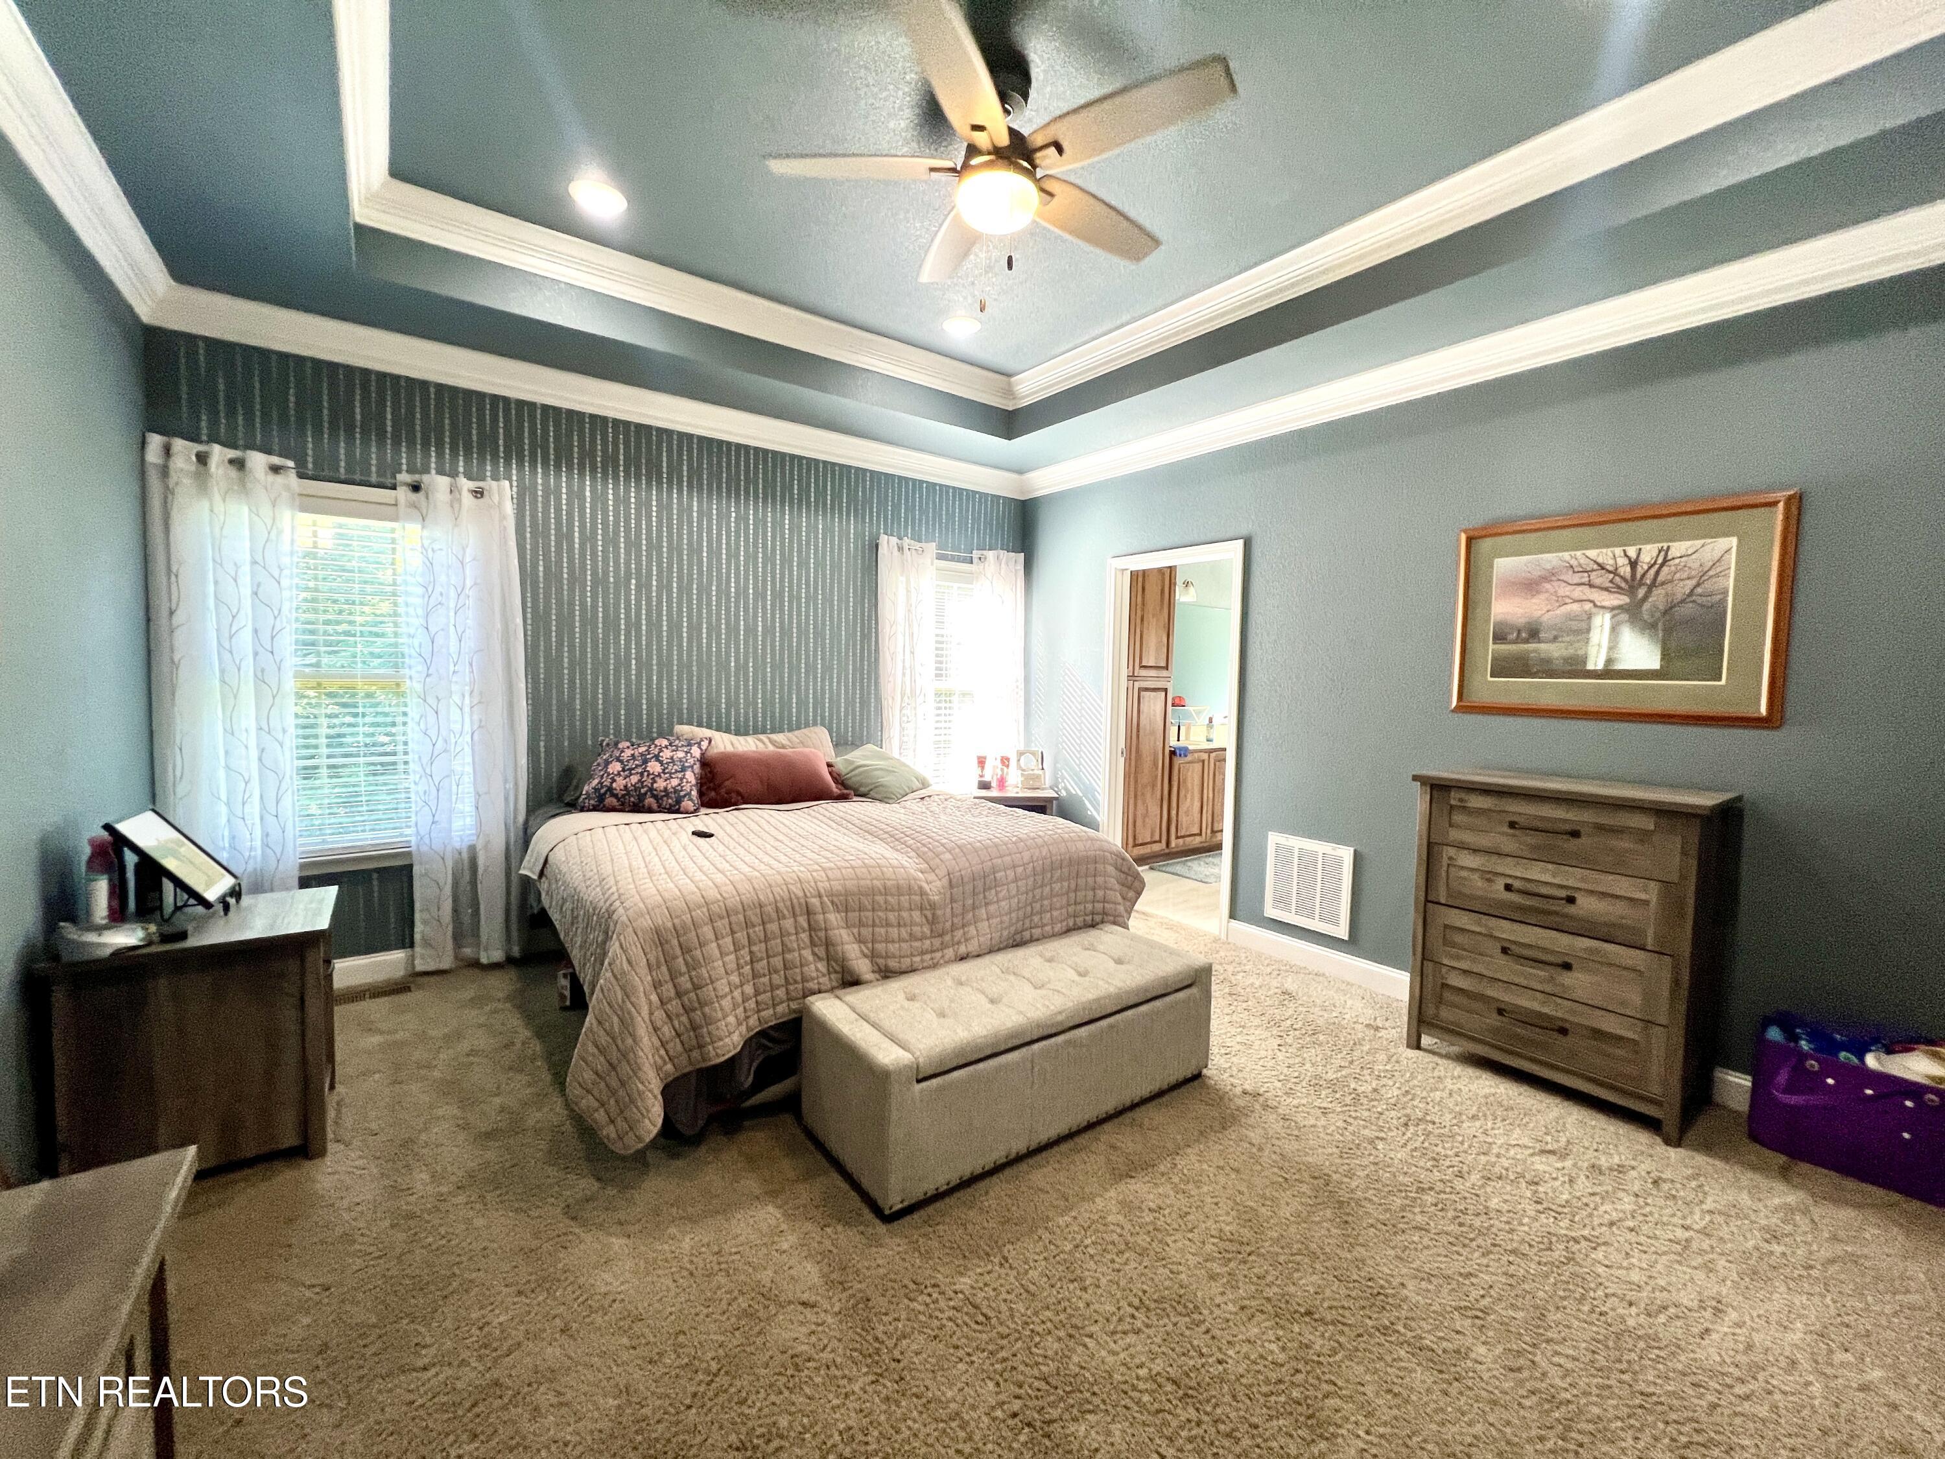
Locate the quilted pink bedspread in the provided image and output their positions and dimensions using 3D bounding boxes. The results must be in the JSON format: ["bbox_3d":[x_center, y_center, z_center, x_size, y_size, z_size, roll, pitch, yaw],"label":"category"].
[{"bbox_3d":[-0.662,0.775,3.293,2.050,0.710,2.010,-1,4,-36],"label":"quilted pink bedspread"}]

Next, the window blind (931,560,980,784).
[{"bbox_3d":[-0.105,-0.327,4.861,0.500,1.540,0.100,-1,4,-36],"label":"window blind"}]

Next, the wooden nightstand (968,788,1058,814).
[{"bbox_3d":[0.244,0.732,4.659,0.520,0.665,0.440,1,4,-6],"label":"wooden nightstand"}]

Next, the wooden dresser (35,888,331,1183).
[{"bbox_3d":[-2.104,0.852,2.030,0.505,0.650,0.500,-2,5,-39],"label":"wooden dresser"}]

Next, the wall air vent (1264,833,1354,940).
[{"bbox_3d":[1.617,0.746,3.538,0.030,0.430,0.425,-2,5,-39],"label":"wall air vent"}]

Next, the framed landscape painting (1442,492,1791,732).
[{"bbox_3d":[2.281,-0.415,2.656,0.040,0.765,0.925,-2,5,-39],"label":"framed landscape painting"}]

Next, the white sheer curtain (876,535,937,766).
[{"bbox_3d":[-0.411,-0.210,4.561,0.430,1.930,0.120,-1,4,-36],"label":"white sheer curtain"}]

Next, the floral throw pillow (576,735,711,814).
[{"bbox_3d":[-1.523,0.207,3.417,0.510,0.410,0.170,-1,-29,-36],"label":"floral throw pillow"}]

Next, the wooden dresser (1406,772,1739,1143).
[{"bbox_3d":[2.031,0.713,2.553,0.430,1.040,0.790,-2,5,-39],"label":"wooden dresser"}]

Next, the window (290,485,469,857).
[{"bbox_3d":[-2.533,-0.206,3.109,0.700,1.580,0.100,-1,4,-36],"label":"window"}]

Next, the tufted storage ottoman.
[{"bbox_3d":[0.153,1.000,2.363,1.260,0.410,0.500,-1,4,-34],"label":"tufted storage ottoman"}]

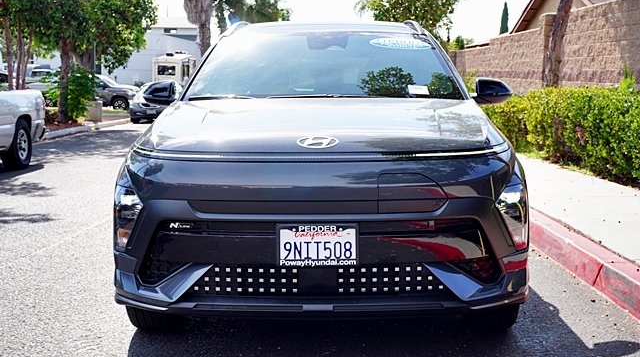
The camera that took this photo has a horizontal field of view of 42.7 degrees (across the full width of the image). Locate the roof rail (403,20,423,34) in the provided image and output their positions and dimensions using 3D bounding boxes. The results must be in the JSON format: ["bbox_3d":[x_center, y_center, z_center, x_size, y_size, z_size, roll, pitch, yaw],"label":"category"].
[{"bbox_3d":[0.645,-1.085,5.920,0.070,0.150,1.750,0,7,2],"label":"roof rail"}]

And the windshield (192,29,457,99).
[{"bbox_3d":[0.027,-0.630,4.571,1.460,0.130,0.950,0,32,1],"label":"windshield"}]

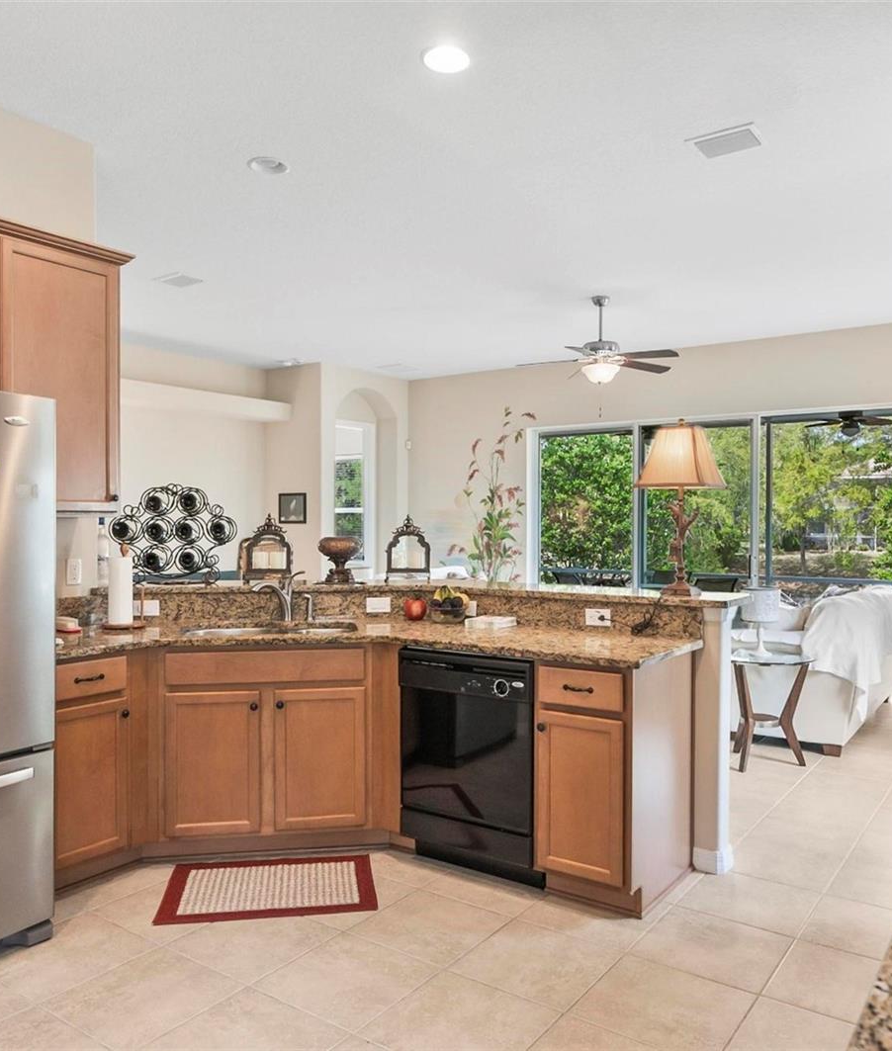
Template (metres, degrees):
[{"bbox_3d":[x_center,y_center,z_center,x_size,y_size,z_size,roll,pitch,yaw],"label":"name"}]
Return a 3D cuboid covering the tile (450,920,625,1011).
[{"bbox_3d":[0.282,1.365,2.600,0.406,0.010,0.406,0,0,36],"label":"tile"}]

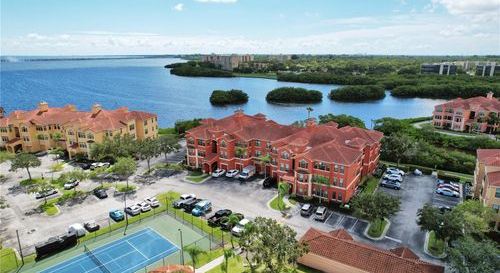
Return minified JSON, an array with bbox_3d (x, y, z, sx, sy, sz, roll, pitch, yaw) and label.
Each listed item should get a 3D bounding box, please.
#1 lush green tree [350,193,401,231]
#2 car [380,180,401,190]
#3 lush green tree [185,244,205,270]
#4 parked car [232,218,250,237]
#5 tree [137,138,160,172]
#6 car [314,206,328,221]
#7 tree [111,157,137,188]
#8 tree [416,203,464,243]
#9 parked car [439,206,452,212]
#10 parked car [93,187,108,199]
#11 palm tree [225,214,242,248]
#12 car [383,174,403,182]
[{"bbox_3d":[25.960,15.420,61.417,9.800,7.500,9.200,0,15,0],"label":"lush green tree"},{"bbox_3d":[37.860,13.082,81.974,4.600,1.480,1.850,9,17,31],"label":"car"},{"bbox_3d":[-8.452,19.394,47.215,3.200,5.300,3.200,0,15,0],"label":"lush green tree"},{"bbox_3d":[-1.244,17.949,60.232,1.950,1.770,4.750,13,19,39],"label":"parked car"},{"bbox_3d":[-29.921,5.934,89.677,7.100,9.900,7.100,0,15,0],"label":"tree"},{"bbox_3d":[15.902,16.406,66.350,1.850,1.670,4.400,9,17,30],"label":"car"},{"bbox_3d":[-32.928,9.689,80.882,6.800,8.600,6.400,0,15,0],"label":"tree"},{"bbox_3d":[34.391,16.425,55.300,7.600,7.400,7.600,0,15,0],"label":"tree"},{"bbox_3d":[43.571,16.256,67.546,4.700,1.500,1.850,8,17,29],"label":"parked car"},{"bbox_3d":[-37.136,13.957,76.116,1.850,1.500,4.600,-14,20,-43],"label":"parked car"},{"bbox_3d":[-2.850,16.904,53.920,2.900,6.700,2.900,0,15,0],"label":"palm tree"},{"bbox_3d":[39.867,11.606,85.201,4.600,1.500,1.850,8,17,29],"label":"car"}]

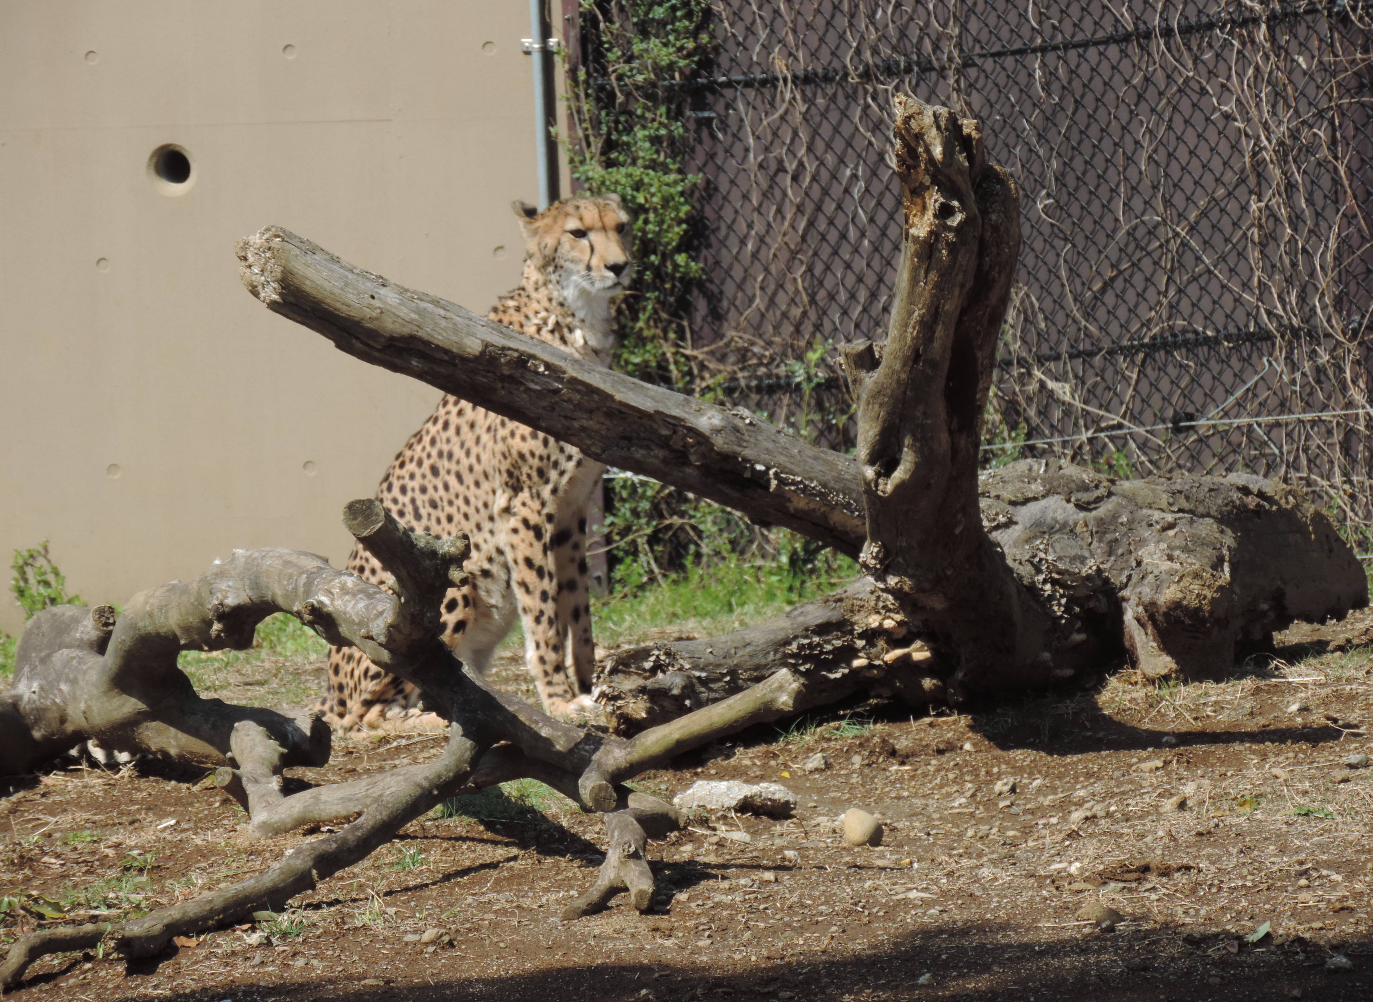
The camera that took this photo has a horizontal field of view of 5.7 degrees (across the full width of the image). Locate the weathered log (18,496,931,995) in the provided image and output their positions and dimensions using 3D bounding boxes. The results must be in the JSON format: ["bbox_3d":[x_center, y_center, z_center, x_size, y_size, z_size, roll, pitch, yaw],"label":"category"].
[{"bbox_3d":[-0.421,0.409,25.400,1.650,0.560,2.000,-3,5,0],"label":"weathered log"}]

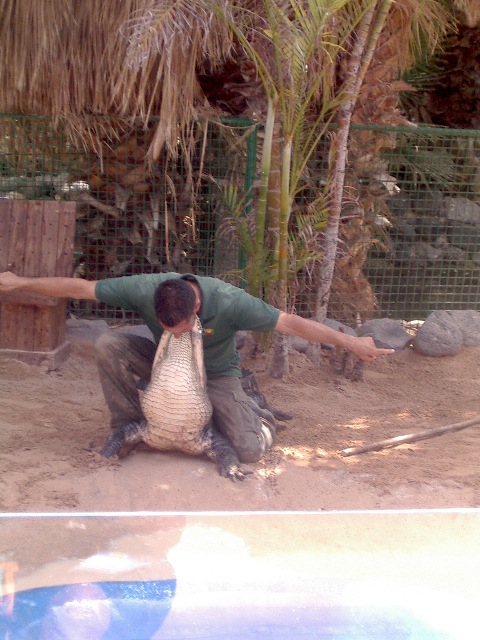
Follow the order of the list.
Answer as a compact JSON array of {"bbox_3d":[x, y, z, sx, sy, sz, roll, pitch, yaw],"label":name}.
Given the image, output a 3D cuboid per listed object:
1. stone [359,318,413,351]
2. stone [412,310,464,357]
[{"bbox_3d":[0.826,0.085,10.500,0.300,0.180,0.240,1,7,-11],"label":"stone"},{"bbox_3d":[1.127,0.077,10.500,0.290,0.260,0.260,1,7,-11],"label":"stone"}]

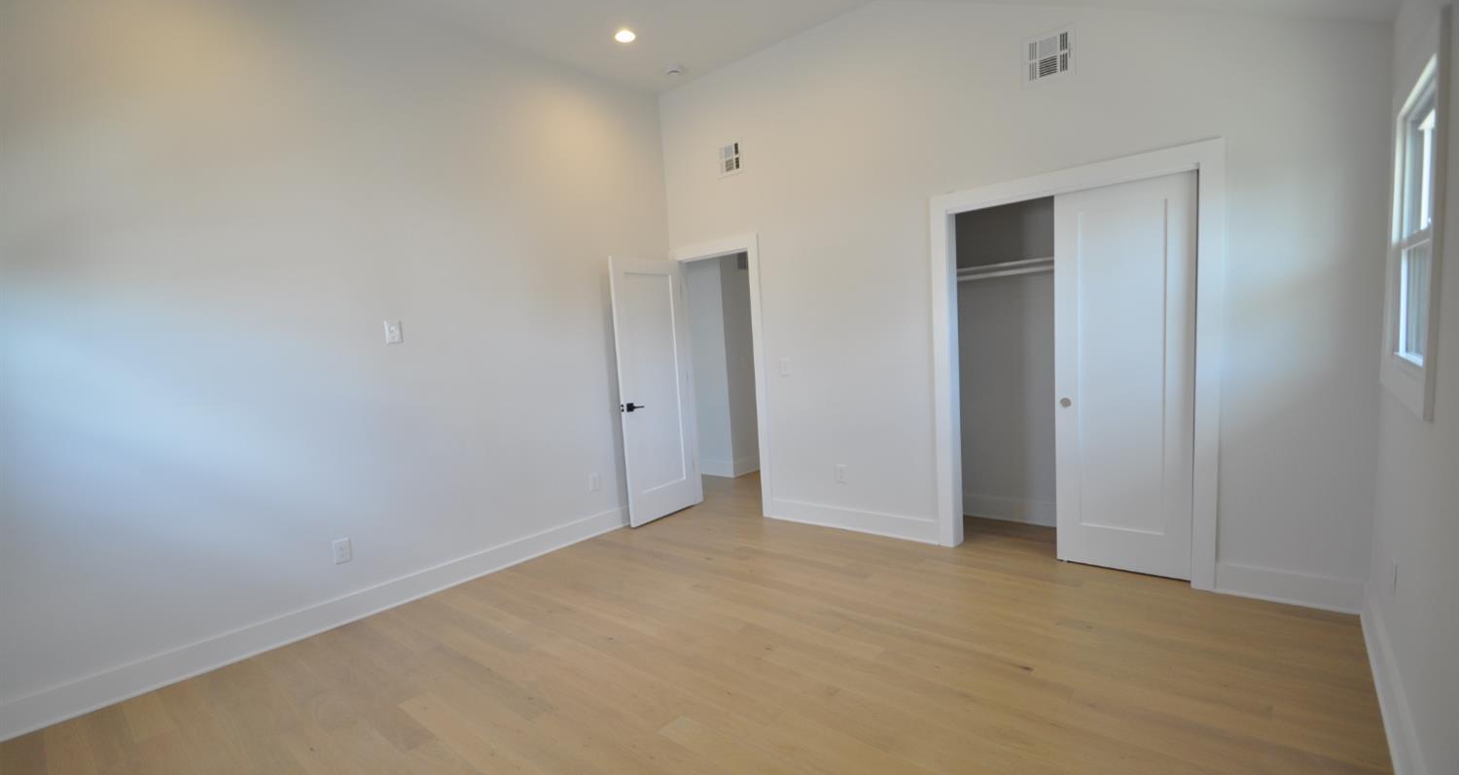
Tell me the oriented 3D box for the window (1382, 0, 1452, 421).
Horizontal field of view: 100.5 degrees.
[{"bbox_3d":[2.067,-0.461,1.813,0.080,0.990,0.980,2,7,43],"label":"window"}]

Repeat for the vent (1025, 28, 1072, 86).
[{"bbox_3d":[1.677,-1.744,3.196,0.238,0.243,0.020,1,7,40],"label":"vent"}]

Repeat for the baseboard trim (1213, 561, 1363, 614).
[{"bbox_3d":[2.617,0.942,2.862,0.510,0.157,0.018,1,7,40],"label":"baseboard trim"}]

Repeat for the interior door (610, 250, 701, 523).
[{"bbox_3d":[-0.545,0.008,4.774,0.040,2.020,0.770,1,7,40],"label":"interior door"}]

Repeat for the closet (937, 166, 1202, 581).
[{"bbox_3d":[2.008,-0.047,3.575,1.200,2.060,0.620,1,7,40],"label":"closet"}]

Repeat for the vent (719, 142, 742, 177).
[{"bbox_3d":[0.011,-1.725,4.592,0.225,0.225,0.020,1,7,40],"label":"vent"}]

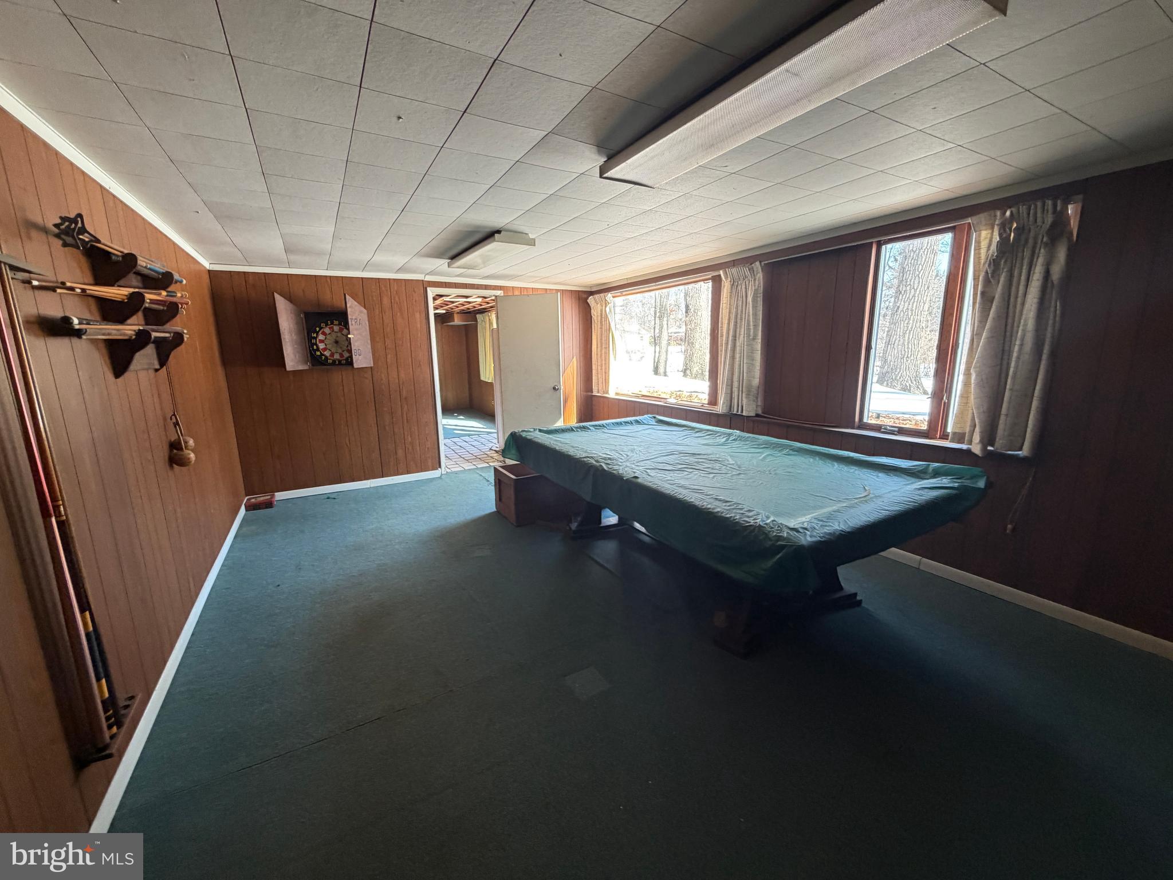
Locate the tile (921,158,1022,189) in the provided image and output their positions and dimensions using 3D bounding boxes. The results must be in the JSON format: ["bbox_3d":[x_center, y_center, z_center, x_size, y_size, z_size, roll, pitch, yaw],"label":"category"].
[{"bbox_3d":[1.827,-1.270,2.262,0.305,0.020,0.305,-7,12,-29],"label":"tile"}]

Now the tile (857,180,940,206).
[{"bbox_3d":[1.663,-1.302,2.515,0.303,0.020,0.303,-7,12,-29],"label":"tile"}]

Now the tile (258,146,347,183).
[{"bbox_3d":[-1.180,-1.151,1.985,0.305,0.020,0.305,-7,12,-29],"label":"tile"}]

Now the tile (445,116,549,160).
[{"bbox_3d":[-0.342,-1.127,1.764,0.305,0.020,0.305,-7,12,-29],"label":"tile"}]

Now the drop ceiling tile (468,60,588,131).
[{"bbox_3d":[-0.184,-1.066,1.472,0.304,0.017,0.304,-7,12,-29],"label":"drop ceiling tile"}]

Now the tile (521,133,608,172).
[{"bbox_3d":[-0.072,-1.142,1.882,0.304,0.017,0.304,-7,12,-29],"label":"tile"}]

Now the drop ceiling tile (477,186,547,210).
[{"bbox_3d":[-0.376,-1.229,2.404,0.304,0.017,0.304,-7,12,-29],"label":"drop ceiling tile"}]

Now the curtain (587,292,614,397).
[{"bbox_3d":[0.172,-1.148,5.776,0.102,1.153,0.450,-7,12,-29],"label":"curtain"}]

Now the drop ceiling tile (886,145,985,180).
[{"bbox_3d":[1.556,-1.238,2.119,0.305,0.020,0.305,-7,12,-29],"label":"drop ceiling tile"}]

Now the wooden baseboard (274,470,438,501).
[{"bbox_3d":[-2.408,0.471,4.940,1.782,0.071,0.015,-7,12,-29],"label":"wooden baseboard"}]

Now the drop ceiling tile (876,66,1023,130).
[{"bbox_3d":[1.176,-1.111,1.544,0.304,0.017,0.304,-7,12,-29],"label":"drop ceiling tile"}]

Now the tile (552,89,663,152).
[{"bbox_3d":[0.077,-1.122,1.657,0.310,0.015,0.315,-7,12,-29],"label":"tile"}]

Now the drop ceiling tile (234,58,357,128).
[{"bbox_3d":[-0.865,-1.044,1.437,0.304,0.017,0.304,-7,12,-29],"label":"drop ceiling tile"}]

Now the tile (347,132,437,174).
[{"bbox_3d":[-0.767,-1.139,1.874,0.305,0.020,0.305,-7,12,-29],"label":"tile"}]

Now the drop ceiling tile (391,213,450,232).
[{"bbox_3d":[-0.945,-1.287,2.778,0.303,0.020,0.303,-7,12,-29],"label":"drop ceiling tile"}]

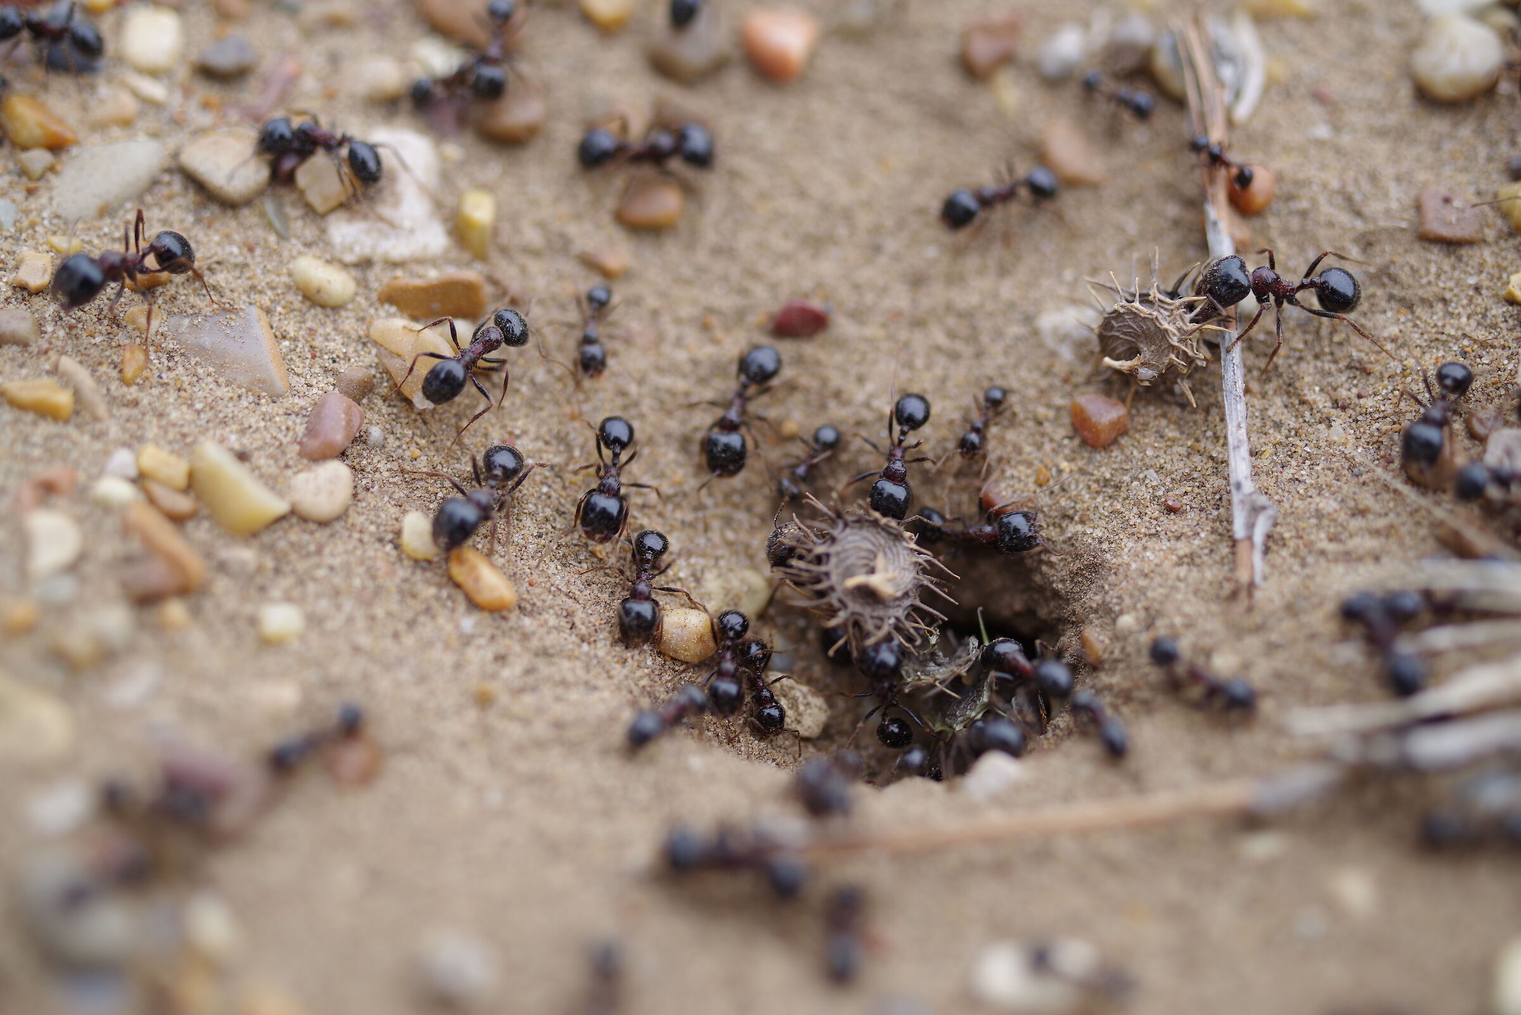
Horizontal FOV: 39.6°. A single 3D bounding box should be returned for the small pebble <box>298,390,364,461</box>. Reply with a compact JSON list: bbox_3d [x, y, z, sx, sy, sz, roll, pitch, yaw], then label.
[{"bbox_3d":[-0.026,-0.005,0.126,0.003,0.002,0.004,25,53,21],"label":"small pebble"}]

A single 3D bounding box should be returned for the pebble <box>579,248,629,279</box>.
[{"bbox_3d":[-0.010,-0.016,0.140,0.003,0.001,0.002,8,49,8],"label":"pebble"}]

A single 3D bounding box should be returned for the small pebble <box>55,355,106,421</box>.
[{"bbox_3d":[-0.043,-0.008,0.134,0.002,0.001,0.004,-17,50,-15],"label":"small pebble"}]

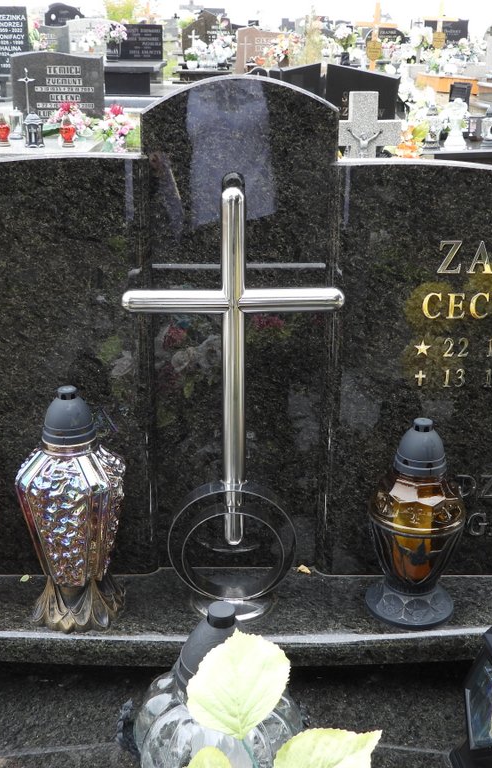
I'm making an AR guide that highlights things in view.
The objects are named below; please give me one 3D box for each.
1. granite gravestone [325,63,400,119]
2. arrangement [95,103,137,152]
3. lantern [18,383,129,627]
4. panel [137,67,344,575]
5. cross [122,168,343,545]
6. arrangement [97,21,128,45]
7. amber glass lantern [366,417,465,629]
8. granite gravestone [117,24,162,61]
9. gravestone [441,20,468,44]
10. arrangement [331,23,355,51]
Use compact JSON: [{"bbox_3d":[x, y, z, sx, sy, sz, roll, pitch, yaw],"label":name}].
[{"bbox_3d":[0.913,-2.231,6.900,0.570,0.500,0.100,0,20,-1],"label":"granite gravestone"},{"bbox_3d":[-1.025,-2.023,7.000,0.320,0.370,0.300,0,19,0],"label":"arrangement"},{"bbox_3d":[-0.286,0.199,1.478,0.160,0.410,0.160,5,20,14],"label":"lantern"},{"bbox_3d":[-0.014,-0.090,1.609,0.335,0.880,0.090,0,15,0],"label":"panel"},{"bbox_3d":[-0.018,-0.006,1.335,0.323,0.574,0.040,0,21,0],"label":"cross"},{"bbox_3d":[-1.474,-3.870,9.800,0.340,0.280,0.290,0,20,-1],"label":"arrangement"},{"bbox_3d":[0.268,0.206,1.394,0.150,0.322,0.150,0,21,0],"label":"amber glass lantern"},{"bbox_3d":[-1.332,-4.233,11.000,0.600,0.430,0.090,0,21,0],"label":"granite gravestone"},{"bbox_3d":[3.179,-5.529,14.000,0.670,0.520,0.100,0,21,0],"label":"gravestone"},{"bbox_3d":[1.413,-5.090,13.000,0.350,0.380,0.330,0,19,0],"label":"arrangement"}]

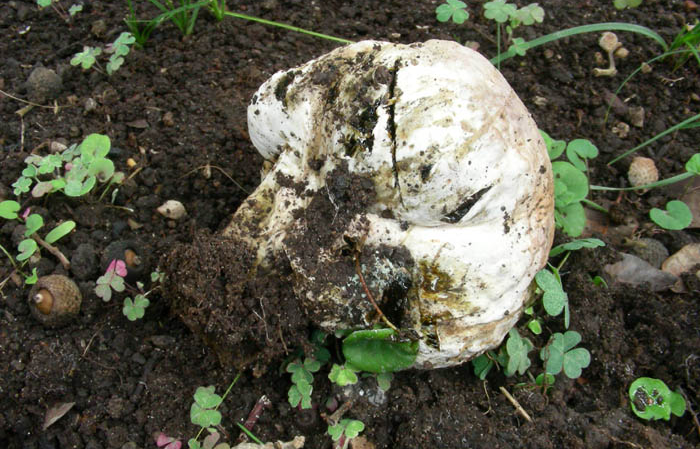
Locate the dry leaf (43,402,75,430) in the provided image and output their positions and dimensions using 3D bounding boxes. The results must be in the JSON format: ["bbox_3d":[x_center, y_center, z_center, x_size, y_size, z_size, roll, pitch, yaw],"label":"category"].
[{"bbox_3d":[-0.111,0.073,0.293,0.015,0.005,0.007,-34,57,-26],"label":"dry leaf"}]

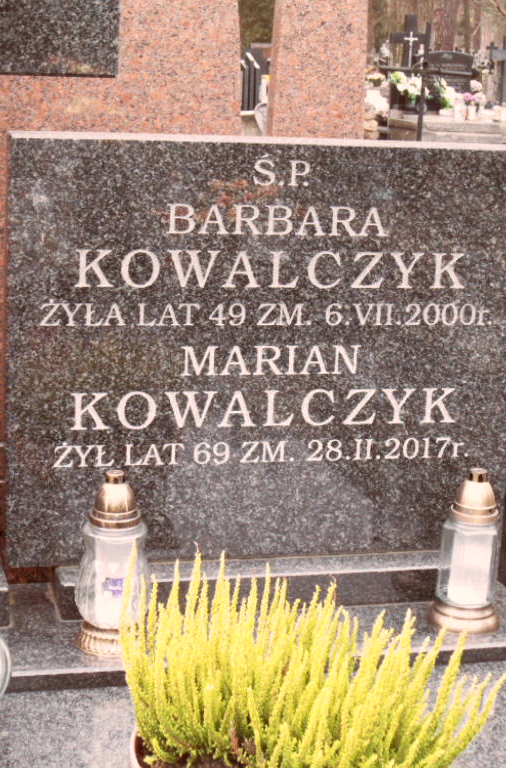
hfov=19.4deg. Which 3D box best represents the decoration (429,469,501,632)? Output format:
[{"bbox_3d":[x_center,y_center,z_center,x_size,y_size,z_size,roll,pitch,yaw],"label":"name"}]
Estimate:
[{"bbox_3d":[0.337,0.251,2.286,0.110,0.246,0.110,-1,16,-14],"label":"decoration"}]

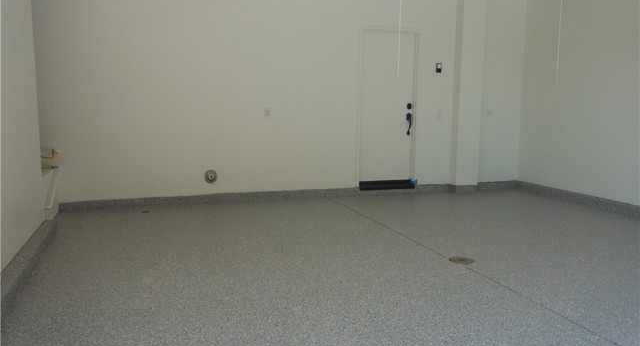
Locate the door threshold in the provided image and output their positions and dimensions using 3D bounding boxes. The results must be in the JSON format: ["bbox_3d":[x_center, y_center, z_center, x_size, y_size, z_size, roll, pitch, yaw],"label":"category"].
[{"bbox_3d":[0.943,0.172,7.273,0.845,0.110,0.130,-2,8,-20],"label":"door threshold"}]

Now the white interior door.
[{"bbox_3d":[0.923,-0.907,7.189,0.850,2.030,0.055,-2,8,-20],"label":"white interior door"}]

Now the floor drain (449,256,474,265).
[{"bbox_3d":[1.184,0.735,4.329,0.205,0.015,0.205,1,8,0],"label":"floor drain"}]

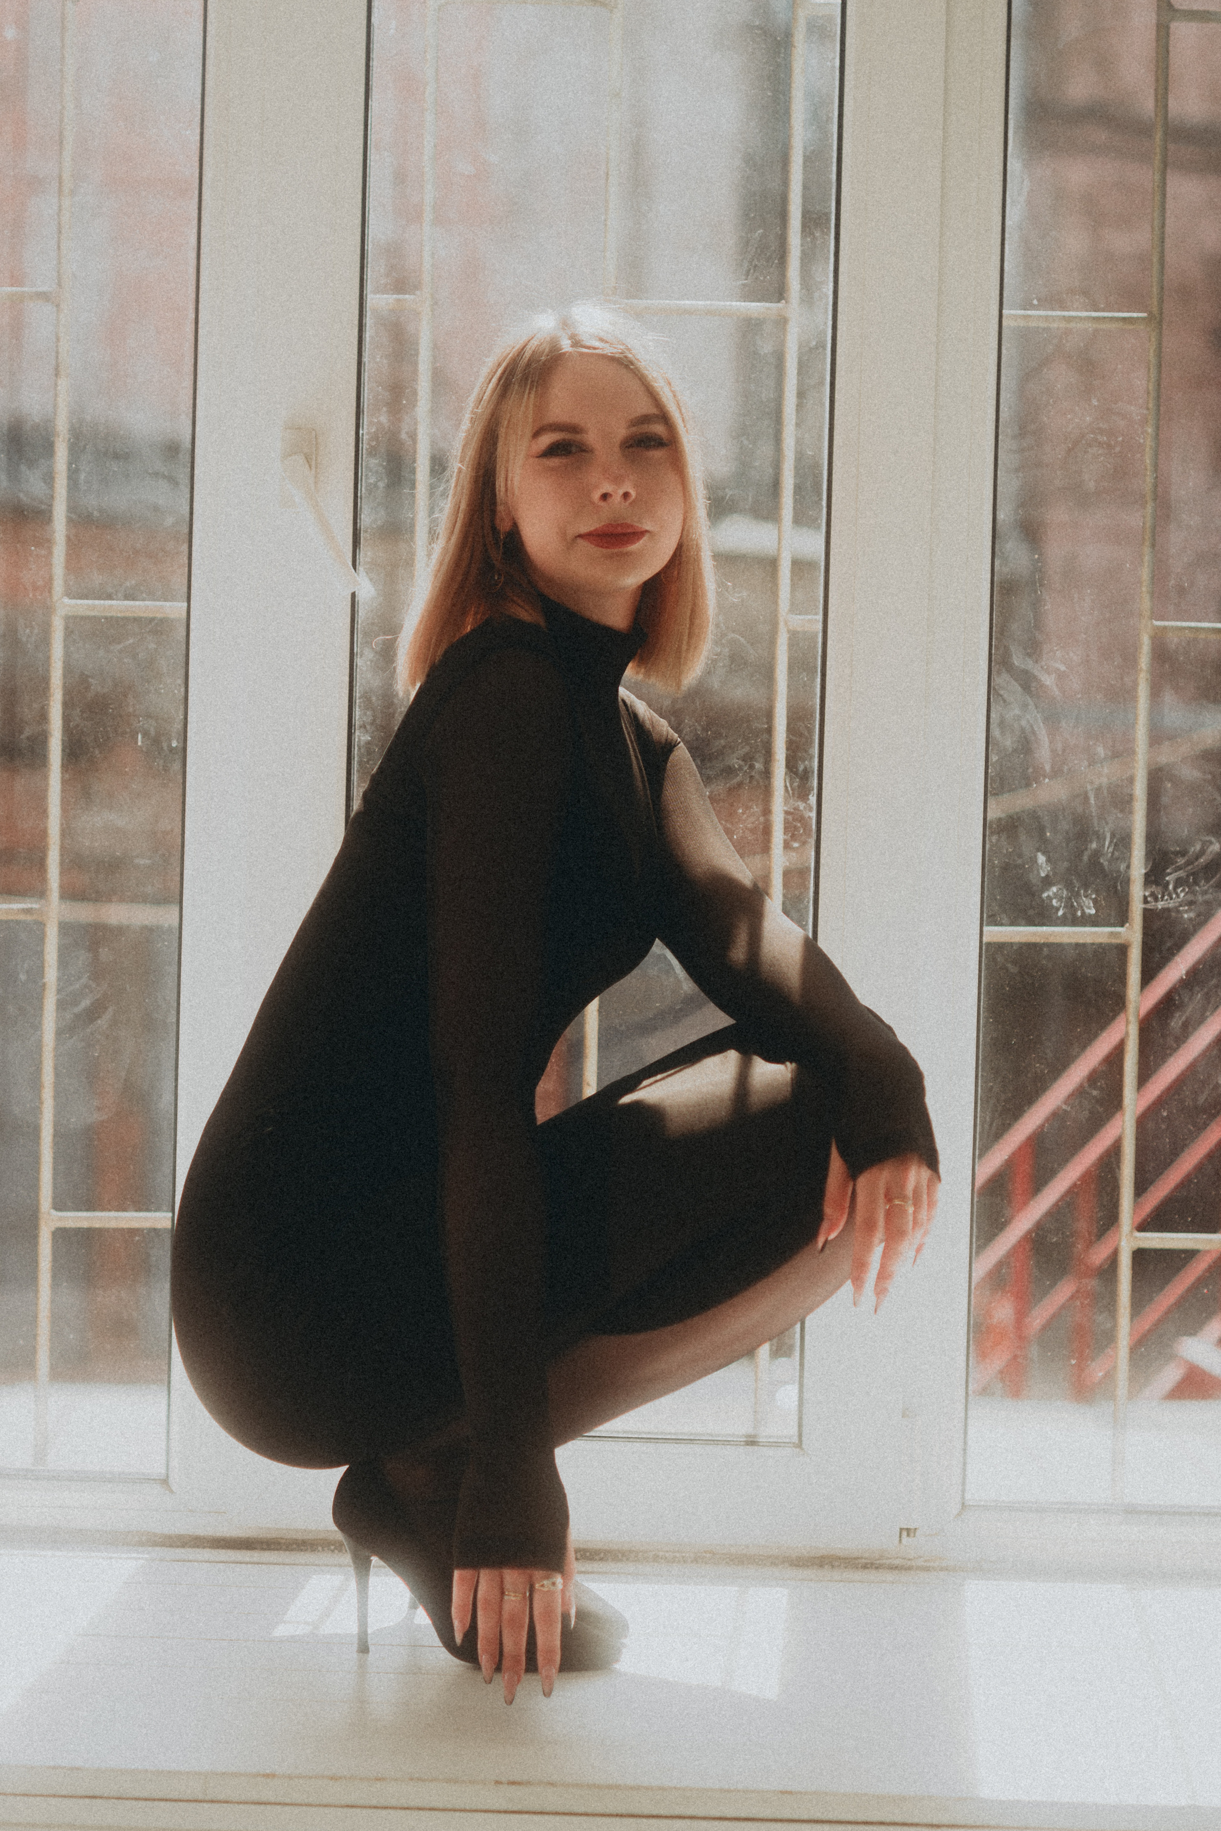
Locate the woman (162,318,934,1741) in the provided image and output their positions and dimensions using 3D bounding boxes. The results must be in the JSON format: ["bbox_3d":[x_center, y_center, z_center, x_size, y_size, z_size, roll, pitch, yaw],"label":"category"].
[{"bbox_3d":[-0.042,0.047,2.030,0.560,1.030,0.410,2,2,16],"label":"woman"}]

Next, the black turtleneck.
[{"bbox_3d":[-0.040,0.108,2.020,0.550,0.710,0.400,2,2,16],"label":"black turtleneck"}]

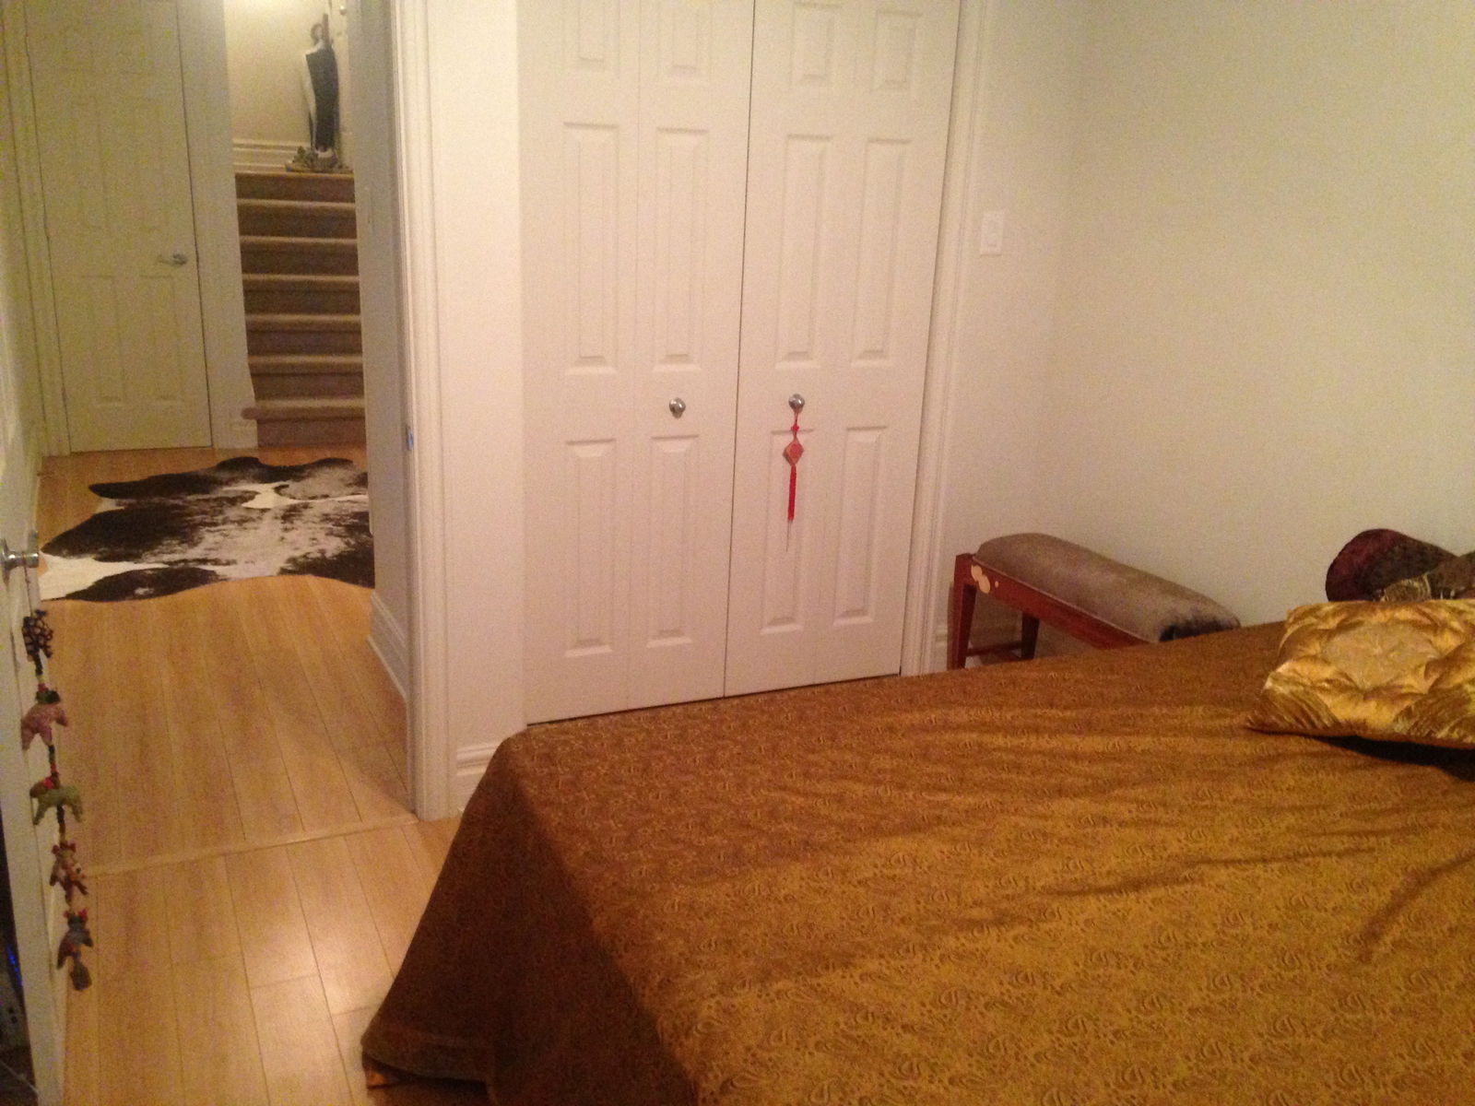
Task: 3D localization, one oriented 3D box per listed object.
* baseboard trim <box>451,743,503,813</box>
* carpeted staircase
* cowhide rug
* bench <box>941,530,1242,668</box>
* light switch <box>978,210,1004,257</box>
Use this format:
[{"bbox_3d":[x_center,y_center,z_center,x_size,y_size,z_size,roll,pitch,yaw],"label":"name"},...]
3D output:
[{"bbox_3d":[-0.605,0.539,3.411,0.175,0.172,0.018,-5,19,-23],"label":"baseboard trim"},{"bbox_3d":[-2.283,-1.374,7.593,0.930,1.255,1.670,-5,19,-23],"label":"carpeted staircase"},{"bbox_3d":[-1.960,-0.142,5.731,1.630,0.012,2.270,-5,19,-23],"label":"cowhide rug"},{"bbox_3d":[0.986,0.267,3.970,0.305,0.492,0.870,-7,19,-28],"label":"bench"},{"bbox_3d":[0.737,-0.920,4.048,0.074,0.118,0.010,-5,19,-23],"label":"light switch"}]

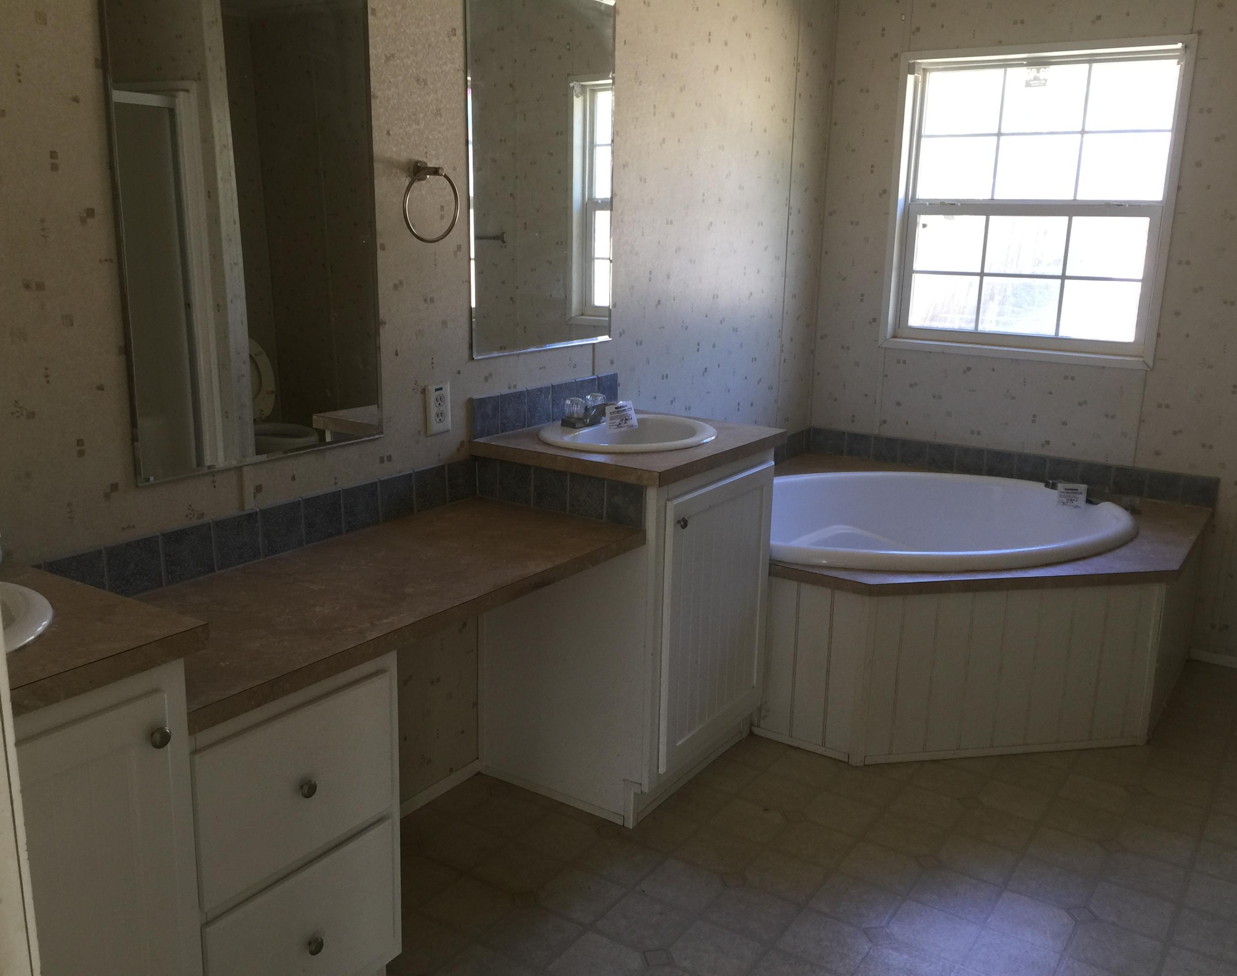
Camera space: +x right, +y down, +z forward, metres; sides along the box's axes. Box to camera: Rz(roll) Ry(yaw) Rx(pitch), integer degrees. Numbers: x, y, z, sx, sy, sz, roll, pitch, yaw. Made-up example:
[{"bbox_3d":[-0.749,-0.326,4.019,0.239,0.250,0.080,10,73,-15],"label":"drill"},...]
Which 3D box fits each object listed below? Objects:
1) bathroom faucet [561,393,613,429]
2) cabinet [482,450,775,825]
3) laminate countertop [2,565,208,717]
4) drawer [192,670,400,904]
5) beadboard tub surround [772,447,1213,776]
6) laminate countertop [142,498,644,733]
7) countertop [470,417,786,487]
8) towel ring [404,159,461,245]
[{"bbox_3d":[-0.059,-0.202,2.880,0.113,0.077,0.151,10,16,32],"label":"bathroom faucet"},{"bbox_3d":[0.029,0.322,2.909,0.543,0.861,0.601,10,16,32],"label":"cabinet"},{"bbox_3d":[-0.958,0.216,1.331,0.543,0.034,0.656,10,16,32],"label":"laminate countertop"},{"bbox_3d":[-0.648,0.435,1.802,0.406,0.255,0.383,10,16,32],"label":"drawer"},{"bbox_3d":[0.978,0.359,3.533,1.474,0.541,1.493,10,16,32],"label":"beadboard tub surround"},{"bbox_3d":[-0.480,0.186,2.114,0.499,0.034,1.204,10,16,32],"label":"laminate countertop"},{"bbox_3d":[0.050,-0.117,2.825,0.540,0.034,0.659,10,16,32],"label":"countertop"},{"bbox_3d":[-0.421,-0.627,2.388,0.071,0.175,0.182,10,16,32],"label":"towel ring"}]

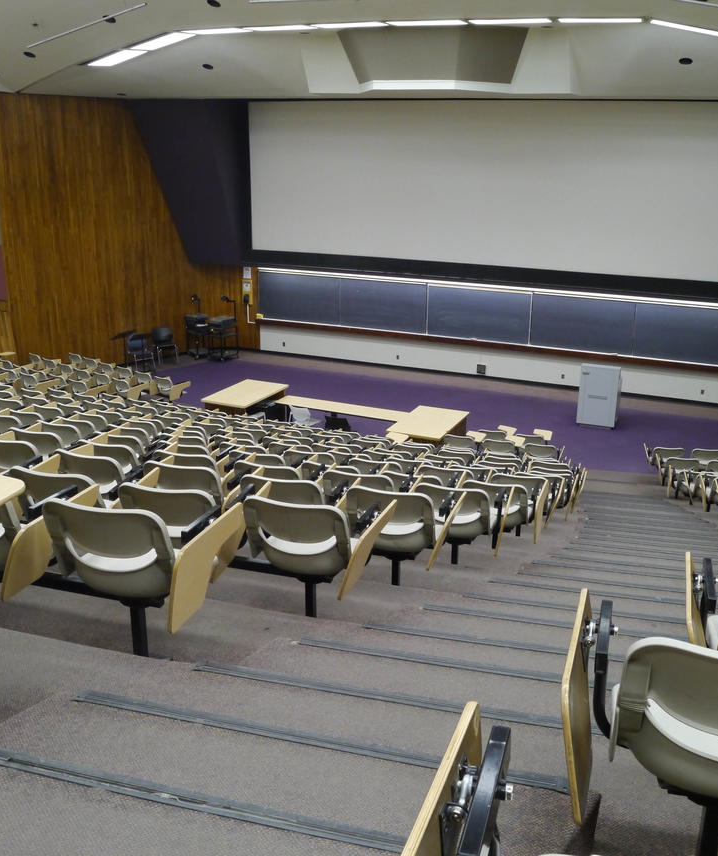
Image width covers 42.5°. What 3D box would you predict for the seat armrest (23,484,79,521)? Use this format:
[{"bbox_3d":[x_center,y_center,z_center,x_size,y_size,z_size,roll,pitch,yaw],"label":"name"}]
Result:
[{"bbox_3d":[-1.095,0.271,3.336,0.030,0.050,0.255,8,19,22],"label":"seat armrest"}]

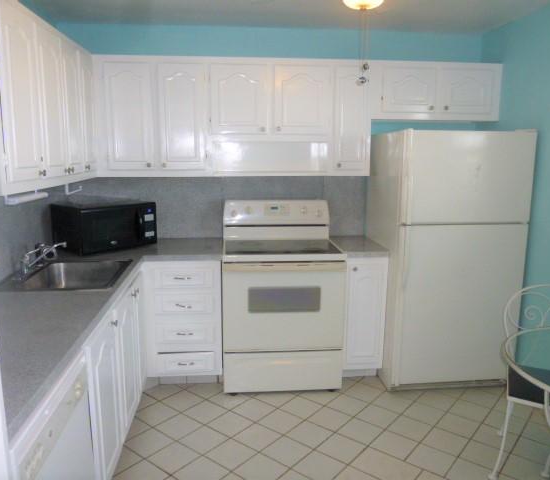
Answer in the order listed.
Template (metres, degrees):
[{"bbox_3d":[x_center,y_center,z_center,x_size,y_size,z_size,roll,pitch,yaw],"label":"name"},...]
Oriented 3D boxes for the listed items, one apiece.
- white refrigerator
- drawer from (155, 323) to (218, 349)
[{"bbox_3d":[1.128,0.100,3.215,0.788,1.670,0.720,-1,11,-7],"label":"white refrigerator"},{"bbox_3d":[-0.585,0.569,3.167,0.381,0.185,0.450,-1,11,-6],"label":"drawer"}]

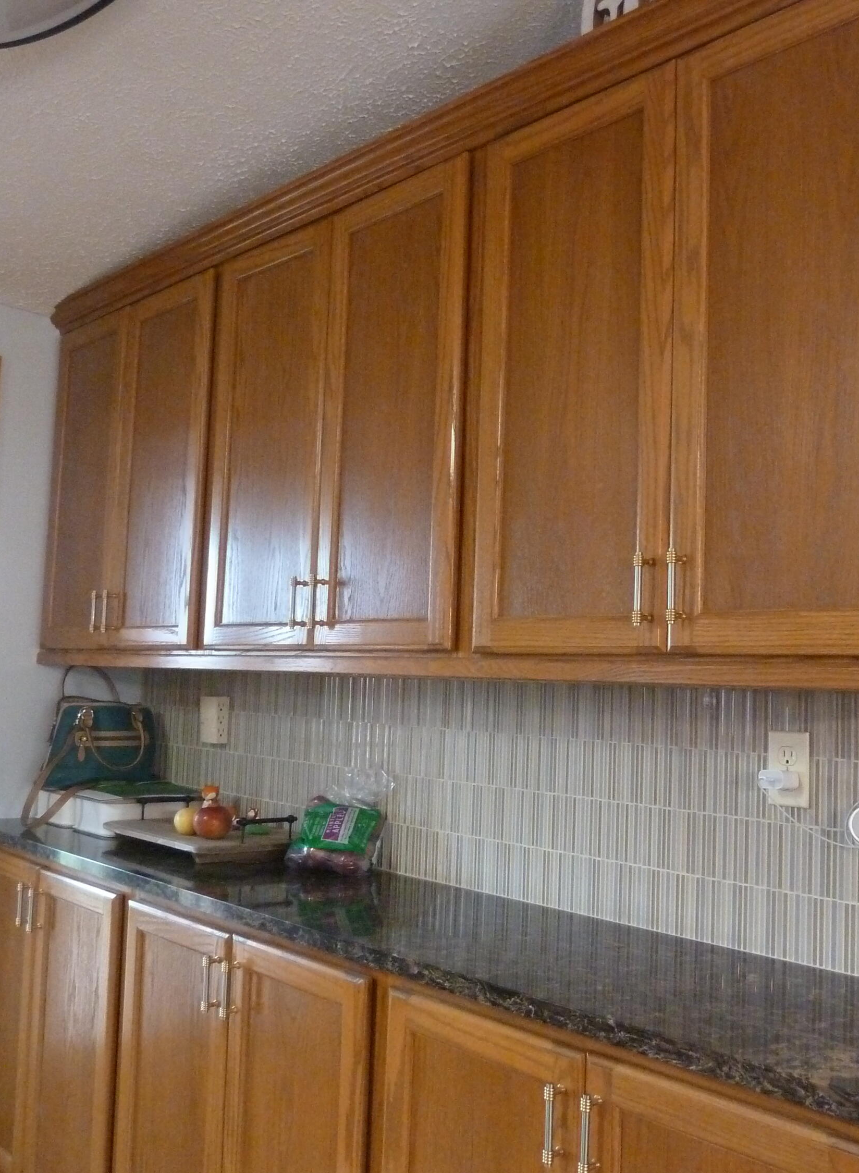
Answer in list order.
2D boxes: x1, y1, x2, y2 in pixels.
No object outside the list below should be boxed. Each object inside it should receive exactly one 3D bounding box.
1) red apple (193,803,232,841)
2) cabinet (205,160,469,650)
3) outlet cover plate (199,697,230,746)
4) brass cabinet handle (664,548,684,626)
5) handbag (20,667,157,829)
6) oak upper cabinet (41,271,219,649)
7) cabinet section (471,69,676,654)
[{"bbox_3d":[-0.479,0.524,2.507,0.087,0.078,0.087,2,-5,0],"label":"red apple"},{"bbox_3d":[-0.094,-0.290,2.300,0.316,0.863,0.784,6,-7,-42],"label":"cabinet"},{"bbox_3d":[-0.559,0.348,2.943,0.038,0.118,0.081,6,-7,-42],"label":"outlet cover plate"},{"bbox_3d":[0.333,0.001,1.529,0.036,0.103,0.014,6,-7,-42],"label":"brass cabinet handle"},{"bbox_3d":[-0.916,0.417,3.058,0.339,0.407,0.182,6,-7,-42],"label":"handbag"},{"bbox_3d":[-0.656,-0.257,2.917,0.316,0.863,0.803,6,-7,-42],"label":"oak upper cabinet"},{"bbox_3d":[0.329,-0.317,1.854,0.310,0.862,0.385,7,-7,-42],"label":"cabinet section"}]

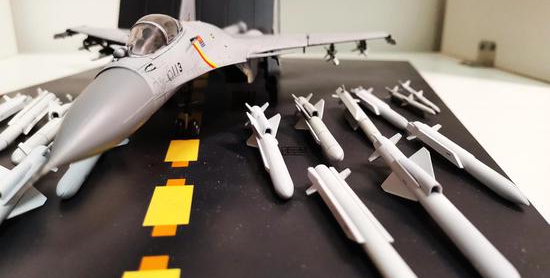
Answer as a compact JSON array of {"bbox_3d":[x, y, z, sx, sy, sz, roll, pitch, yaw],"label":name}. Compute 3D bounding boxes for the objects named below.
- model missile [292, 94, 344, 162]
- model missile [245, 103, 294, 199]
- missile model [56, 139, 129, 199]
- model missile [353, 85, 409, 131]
[{"bbox_3d":[0.020,-0.009,0.197,0.014,0.013,0.083,-2,22,-6],"label":"model missile"},{"bbox_3d":[-0.002,0.001,0.170,0.014,0.013,0.086,-3,22,-8],"label":"model missile"},{"bbox_3d":[-0.066,0.001,0.169,0.014,0.013,0.082,-1,20,-3],"label":"missile model"},{"bbox_3d":[0.055,-0.018,0.228,0.013,0.011,0.068,-3,22,-9],"label":"model missile"}]

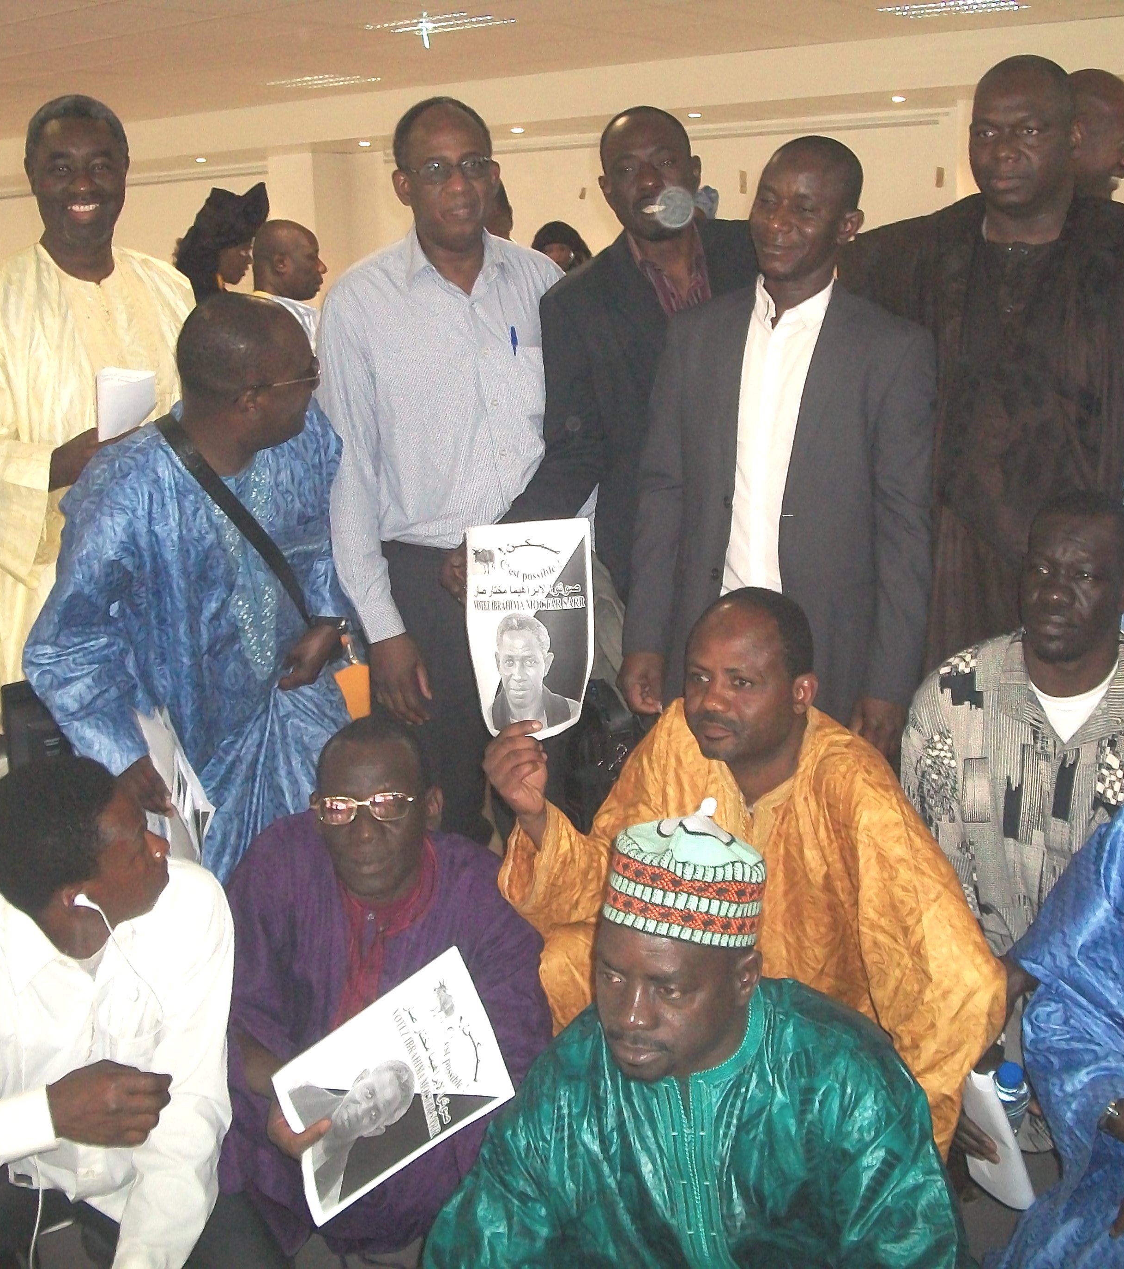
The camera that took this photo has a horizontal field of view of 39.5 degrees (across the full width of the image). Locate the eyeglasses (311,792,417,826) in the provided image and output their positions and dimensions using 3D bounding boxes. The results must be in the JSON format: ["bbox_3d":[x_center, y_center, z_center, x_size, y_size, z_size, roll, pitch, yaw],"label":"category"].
[{"bbox_3d":[-0.279,0.243,2.287,0.138,0.042,0.135,2,3,1],"label":"eyeglasses"}]

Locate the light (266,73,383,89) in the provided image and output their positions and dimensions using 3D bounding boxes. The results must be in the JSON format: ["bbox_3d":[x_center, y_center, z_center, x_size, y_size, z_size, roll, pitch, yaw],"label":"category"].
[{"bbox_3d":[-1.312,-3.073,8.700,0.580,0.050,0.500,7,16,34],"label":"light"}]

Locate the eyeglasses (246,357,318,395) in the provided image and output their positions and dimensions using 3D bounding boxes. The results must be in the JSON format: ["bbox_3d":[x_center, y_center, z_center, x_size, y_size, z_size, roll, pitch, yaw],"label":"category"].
[{"bbox_3d":[-0.442,-0.370,2.285,0.135,0.042,0.138,-15,17,-21],"label":"eyeglasses"}]

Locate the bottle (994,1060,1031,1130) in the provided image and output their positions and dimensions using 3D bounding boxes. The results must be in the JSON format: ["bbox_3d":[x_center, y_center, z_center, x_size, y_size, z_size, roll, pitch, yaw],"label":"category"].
[{"bbox_3d":[0.573,0.626,2.020,0.060,0.185,0.060,-2,29,0],"label":"bottle"}]

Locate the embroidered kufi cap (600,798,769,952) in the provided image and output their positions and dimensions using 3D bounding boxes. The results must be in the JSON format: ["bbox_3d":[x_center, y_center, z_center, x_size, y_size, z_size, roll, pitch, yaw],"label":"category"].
[{"bbox_3d":[0.148,0.281,1.860,0.180,0.145,0.190,8,4,-1],"label":"embroidered kufi cap"}]

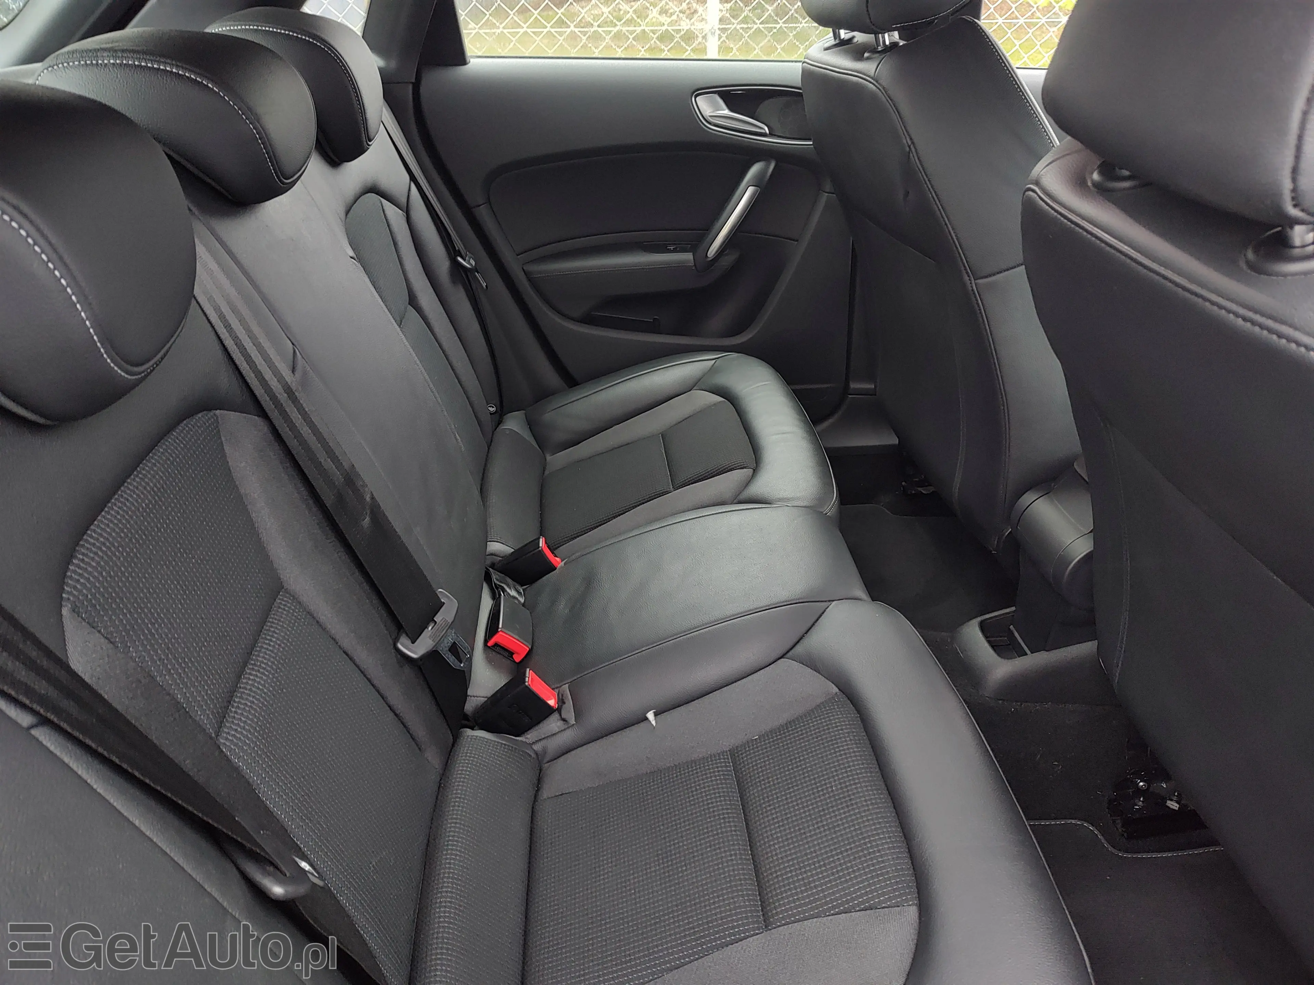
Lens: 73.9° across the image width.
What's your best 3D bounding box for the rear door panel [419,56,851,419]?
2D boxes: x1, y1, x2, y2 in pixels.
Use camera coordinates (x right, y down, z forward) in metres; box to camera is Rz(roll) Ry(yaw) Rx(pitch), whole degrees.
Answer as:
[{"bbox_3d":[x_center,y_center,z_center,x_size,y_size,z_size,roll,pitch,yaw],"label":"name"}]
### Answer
[{"bbox_3d":[-0.002,-0.386,1.467,0.720,0.620,0.110,-3,31,-4],"label":"rear door panel"}]

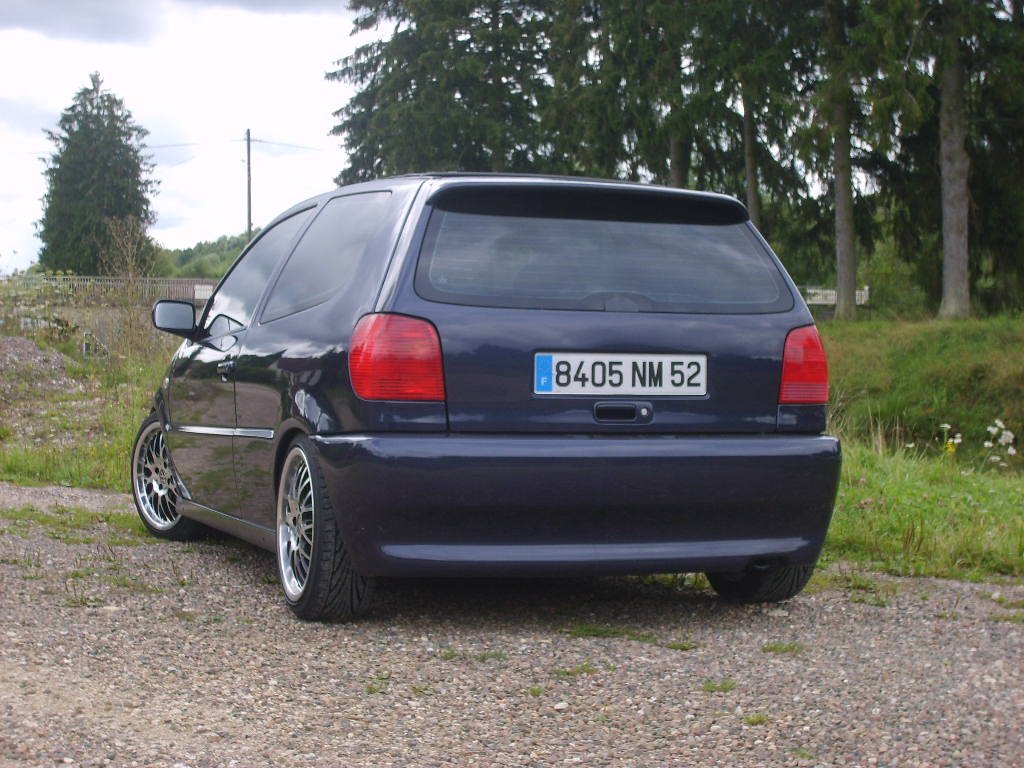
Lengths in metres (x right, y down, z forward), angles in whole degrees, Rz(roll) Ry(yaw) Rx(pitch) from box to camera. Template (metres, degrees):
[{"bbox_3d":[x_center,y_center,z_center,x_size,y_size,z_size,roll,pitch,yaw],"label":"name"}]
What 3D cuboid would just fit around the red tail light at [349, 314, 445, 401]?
[{"bbox_3d":[-0.310,-0.072,4.873,0.240,0.240,0.180,1,1,-20],"label":"red tail light"}]

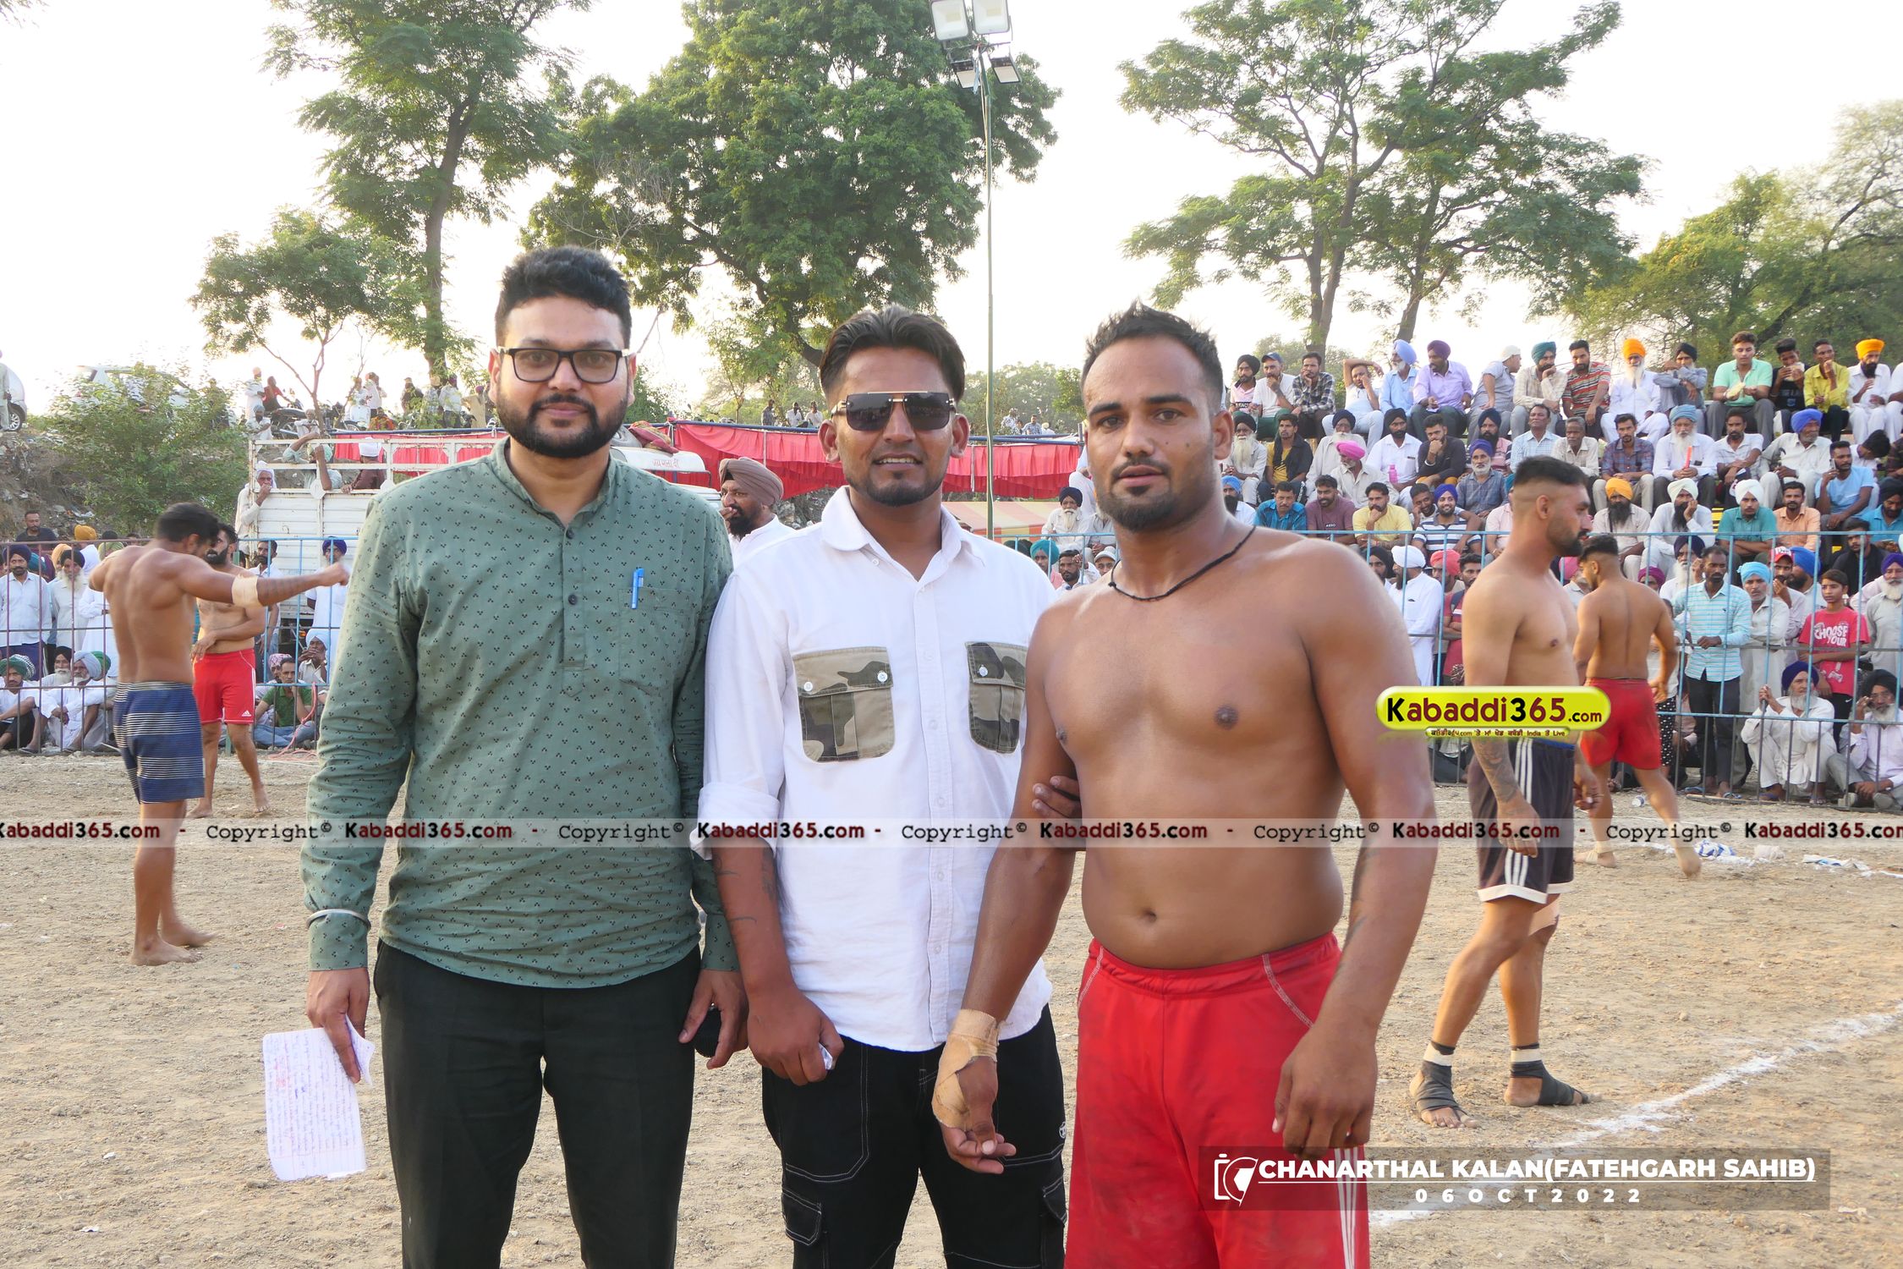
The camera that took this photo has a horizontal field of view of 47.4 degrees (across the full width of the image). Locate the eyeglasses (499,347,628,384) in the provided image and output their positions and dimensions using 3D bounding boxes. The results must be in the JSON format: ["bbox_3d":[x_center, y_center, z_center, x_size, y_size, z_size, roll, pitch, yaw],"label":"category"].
[{"bbox_3d":[-0.460,-0.320,2.580,0.148,0.046,0.145,0,6,-11],"label":"eyeglasses"}]

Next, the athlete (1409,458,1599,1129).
[{"bbox_3d":[1.475,0.405,5.820,0.500,1.760,0.520,1,1,30],"label":"athlete"}]

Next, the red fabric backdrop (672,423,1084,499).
[{"bbox_3d":[-0.954,-2.150,27.000,5.800,0.950,0.250,-1,2,-29],"label":"red fabric backdrop"}]

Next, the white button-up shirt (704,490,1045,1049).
[{"bbox_3d":[-0.075,0.163,2.670,0.460,0.680,0.290,0,1,-12],"label":"white button-up shirt"}]

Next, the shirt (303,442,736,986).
[{"bbox_3d":[-0.525,0.093,2.630,0.520,0.650,0.290,0,1,-13],"label":"shirt"}]

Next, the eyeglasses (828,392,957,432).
[{"bbox_3d":[-0.070,-0.275,2.670,0.150,0.050,0.145,0,2,-5],"label":"eyeglasses"}]

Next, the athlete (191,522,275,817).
[{"bbox_3d":[-4.411,0.214,13.300,0.530,1.780,0.480,0,1,-6],"label":"athlete"}]

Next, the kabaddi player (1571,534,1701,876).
[{"bbox_3d":[3.460,0.352,10.950,0.620,1.690,0.520,0,1,-9],"label":"kabaddi player"}]

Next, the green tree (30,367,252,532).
[{"bbox_3d":[-11.953,-2.679,32.000,3.200,2.600,2.800,-1,1,-20],"label":"green tree"}]

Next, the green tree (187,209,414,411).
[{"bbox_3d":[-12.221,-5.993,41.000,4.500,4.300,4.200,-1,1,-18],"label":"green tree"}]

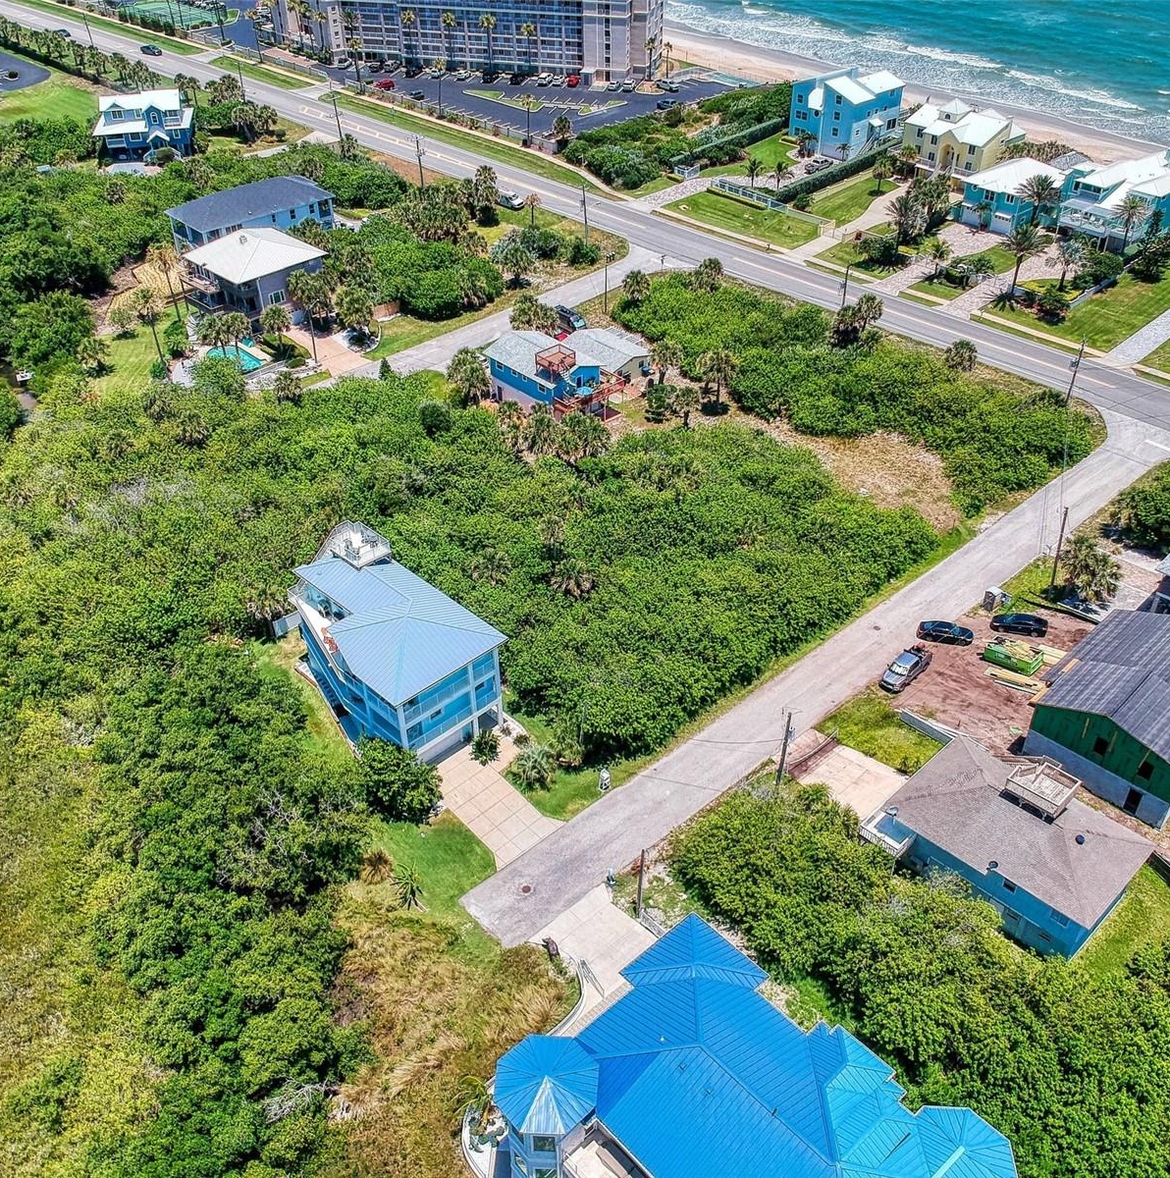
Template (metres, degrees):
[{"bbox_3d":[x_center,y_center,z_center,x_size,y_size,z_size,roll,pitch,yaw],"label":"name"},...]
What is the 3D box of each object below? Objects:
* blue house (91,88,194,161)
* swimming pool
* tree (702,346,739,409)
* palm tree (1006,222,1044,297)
[{"bbox_3d":[-79.029,-84.061,203.944,16.405,9.843,12.352,-8,39,-9],"label":"blue house"},{"bbox_3d":[-44.164,-29.361,145.648,6.205,1.280,8.471,-31,47,-33],"label":"swimming pool"},{"bbox_3d":[15.656,-24.487,131.119,4.100,6.700,4.100,-1,37,1],"label":"tree"},{"bbox_3d":[57.731,-43.422,150.181,5.000,9.300,5.000,-31,46,-33],"label":"palm tree"}]

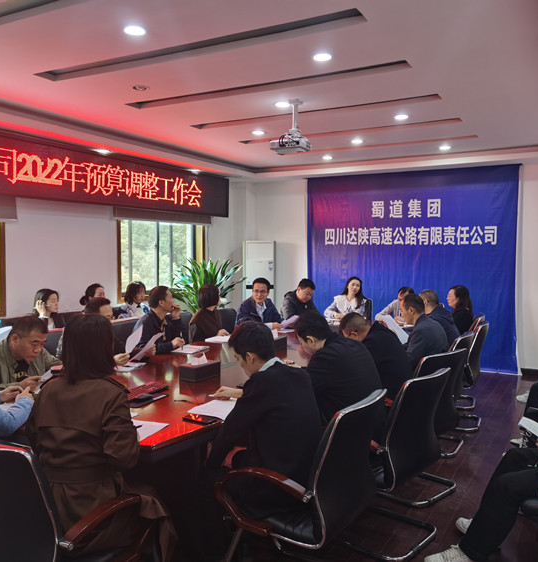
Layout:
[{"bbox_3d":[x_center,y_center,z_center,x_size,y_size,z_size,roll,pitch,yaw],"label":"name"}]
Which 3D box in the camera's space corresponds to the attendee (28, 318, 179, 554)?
[{"bbox_3d":[-0.654,0.799,2.472,0.520,1.310,0.800,2,3,29],"label":"attendee"}]

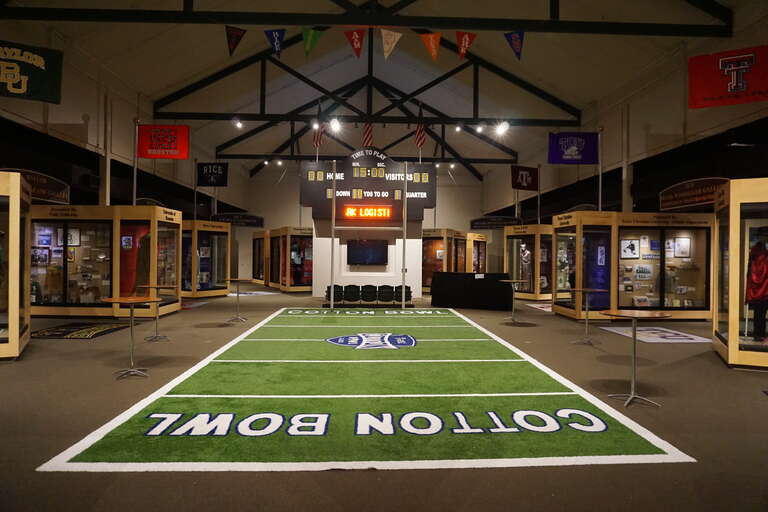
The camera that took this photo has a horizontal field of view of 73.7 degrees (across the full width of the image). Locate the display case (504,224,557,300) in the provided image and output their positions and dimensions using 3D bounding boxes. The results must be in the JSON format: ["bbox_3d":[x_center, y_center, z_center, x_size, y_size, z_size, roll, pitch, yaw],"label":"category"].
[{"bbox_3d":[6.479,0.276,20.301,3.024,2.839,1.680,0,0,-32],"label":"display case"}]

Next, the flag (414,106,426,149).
[{"bbox_3d":[1.390,-4.894,19.500,0.460,1.600,0.300,0,0,-2],"label":"flag"}]

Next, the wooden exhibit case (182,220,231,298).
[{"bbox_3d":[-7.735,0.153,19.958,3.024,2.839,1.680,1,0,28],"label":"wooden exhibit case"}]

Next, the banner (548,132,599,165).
[{"bbox_3d":[5.609,-3.167,15.100,1.500,0.910,0.060,0,0,-3],"label":"banner"}]

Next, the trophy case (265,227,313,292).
[{"bbox_3d":[-4.182,0.177,23.430,1.680,2.839,3.192,0,0,-30],"label":"trophy case"}]

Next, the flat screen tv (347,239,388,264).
[{"bbox_3d":[-0.634,-0.148,19.900,1.580,0.960,0.100,0,0,-2],"label":"flat screen tv"}]

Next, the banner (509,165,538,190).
[{"bbox_3d":[5.429,-2.974,19.700,1.200,0.920,0.060,0,0,-14],"label":"banner"}]

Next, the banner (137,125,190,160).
[{"bbox_3d":[-6.024,-3.109,14.000,1.500,0.930,0.060,1,0,12],"label":"banner"}]

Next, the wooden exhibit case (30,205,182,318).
[{"bbox_3d":[-7.445,0.169,13.519,3.494,2.839,1.596,0,0,-2],"label":"wooden exhibit case"}]

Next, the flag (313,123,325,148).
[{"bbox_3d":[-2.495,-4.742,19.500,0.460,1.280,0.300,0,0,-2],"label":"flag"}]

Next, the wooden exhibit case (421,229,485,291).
[{"bbox_3d":[2.649,0.235,23.868,1.680,2.839,3.192,1,0,26],"label":"wooden exhibit case"}]

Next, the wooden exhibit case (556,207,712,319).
[{"bbox_3d":[6.619,0.290,13.939,3.511,2.839,1.596,0,0,-2],"label":"wooden exhibit case"}]

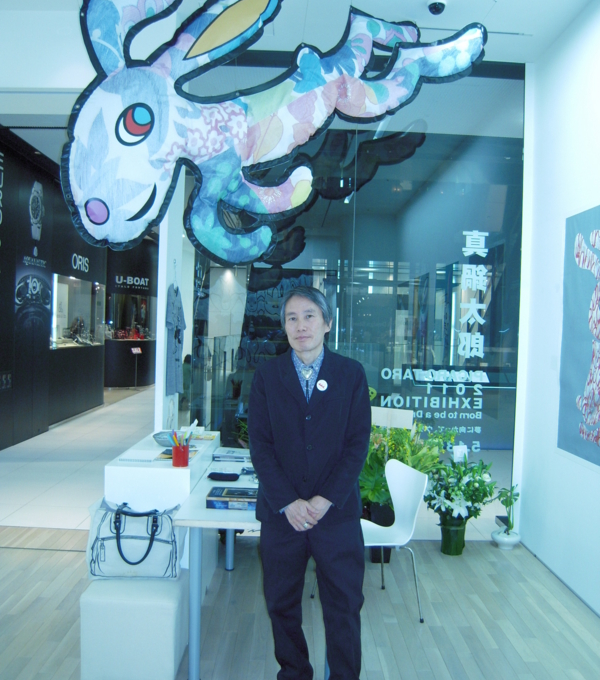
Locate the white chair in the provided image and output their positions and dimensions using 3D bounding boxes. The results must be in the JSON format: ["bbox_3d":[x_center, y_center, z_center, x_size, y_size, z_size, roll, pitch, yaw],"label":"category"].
[{"bbox_3d":[0.378,1.097,3.587,0.510,0.790,0.480,1,1,-19],"label":"white chair"}]

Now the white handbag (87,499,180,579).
[{"bbox_3d":[-0.757,0.918,3.024,0.410,0.320,0.180,1,1,-1],"label":"white handbag"}]

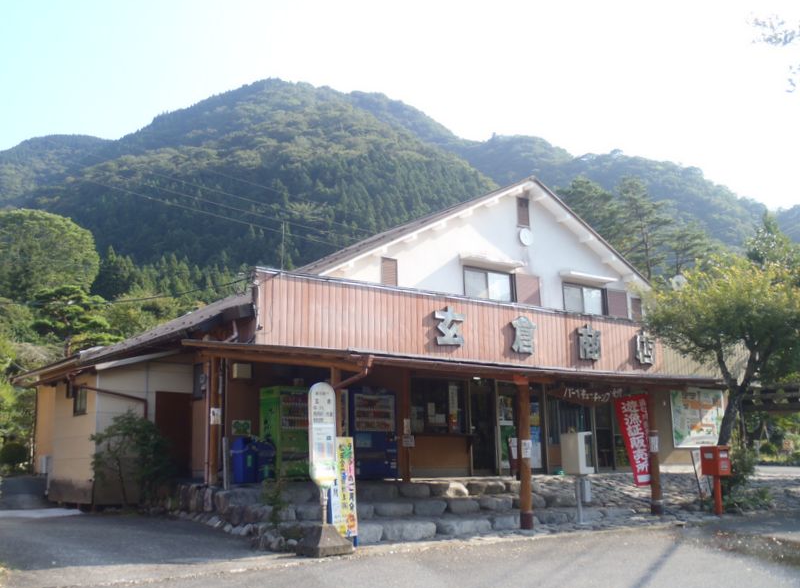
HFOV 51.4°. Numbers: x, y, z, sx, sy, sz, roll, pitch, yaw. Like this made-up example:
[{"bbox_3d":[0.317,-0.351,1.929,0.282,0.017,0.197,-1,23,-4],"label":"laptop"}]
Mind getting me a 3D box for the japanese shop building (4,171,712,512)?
[{"bbox_3d":[-0.215,1.249,20.492,14.700,7.100,11.400,7,-13,-37],"label":"japanese shop building"}]

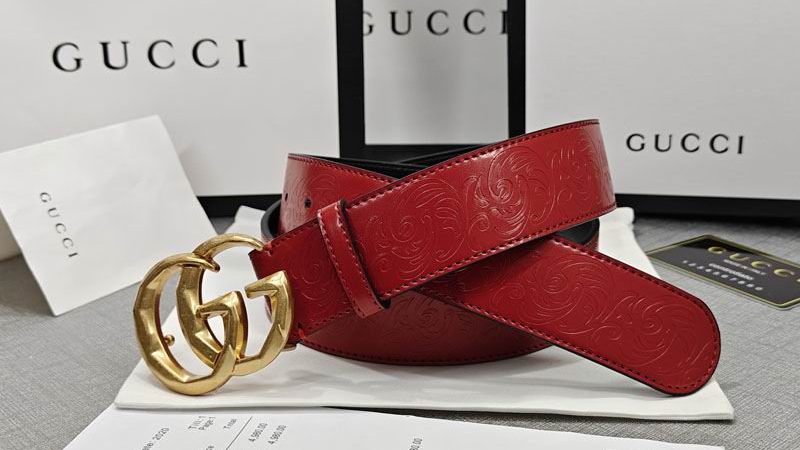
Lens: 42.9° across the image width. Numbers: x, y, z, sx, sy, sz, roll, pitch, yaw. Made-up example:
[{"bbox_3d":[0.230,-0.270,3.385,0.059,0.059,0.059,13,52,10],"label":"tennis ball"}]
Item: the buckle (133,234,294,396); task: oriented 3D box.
[{"bbox_3d":[-0.072,0.035,0.392,0.070,0.056,0.015,-22,-3,22],"label":"buckle"}]

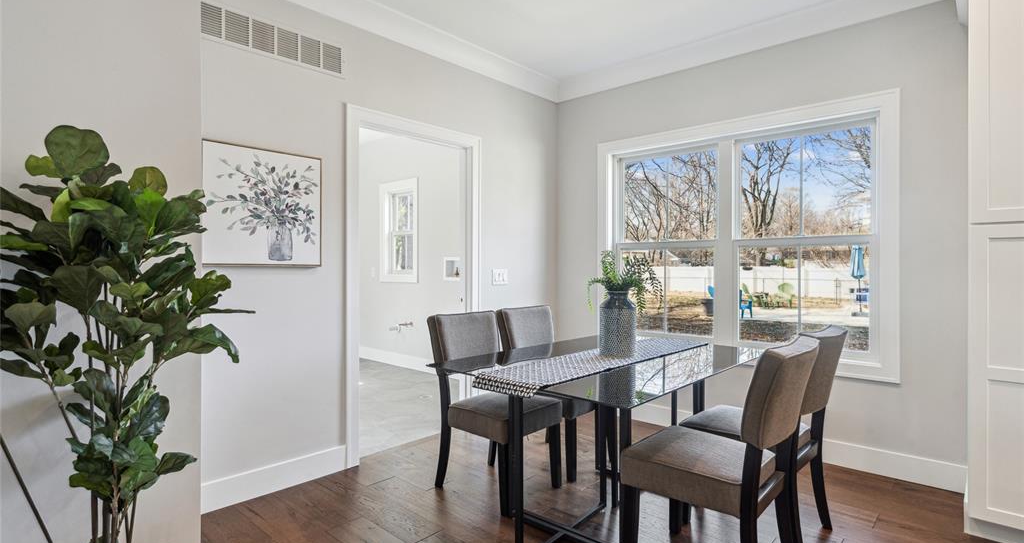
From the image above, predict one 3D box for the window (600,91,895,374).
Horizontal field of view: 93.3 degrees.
[{"bbox_3d":[1.462,-0.204,3.344,1.905,1.643,0.120,0,1,41],"label":"window"}]

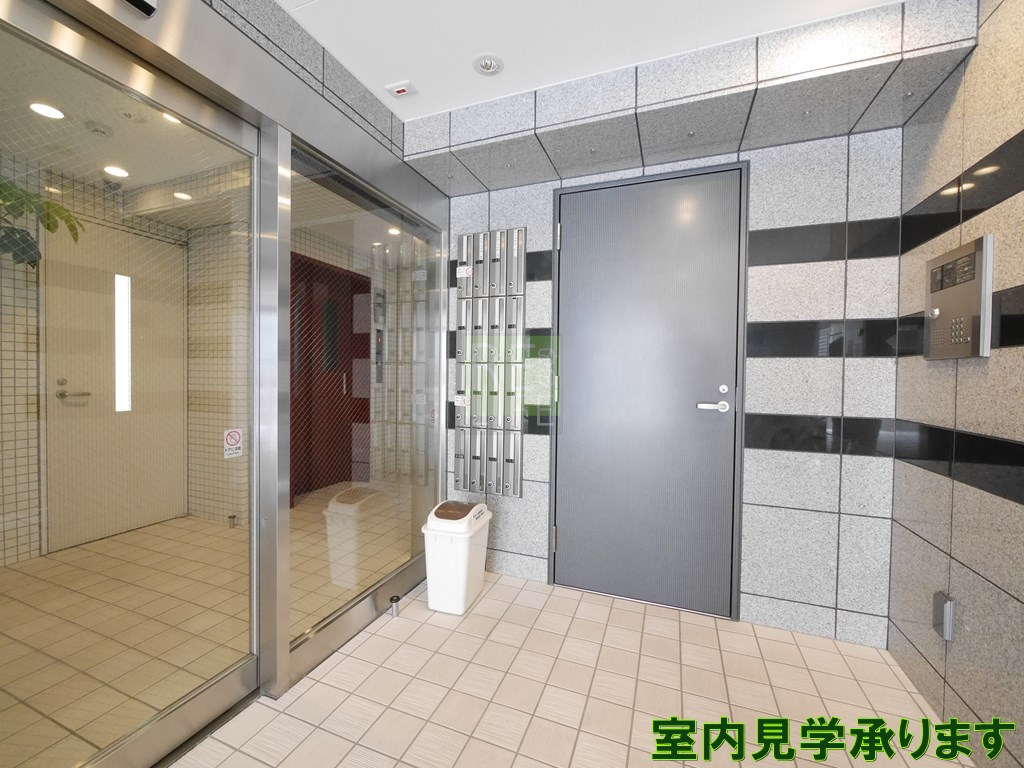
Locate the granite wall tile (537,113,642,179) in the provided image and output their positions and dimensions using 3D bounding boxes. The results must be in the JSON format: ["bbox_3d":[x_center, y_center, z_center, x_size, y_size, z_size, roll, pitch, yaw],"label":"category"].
[{"bbox_3d":[0.366,-1.056,1.860,0.397,0.024,0.424,1,1,21],"label":"granite wall tile"}]

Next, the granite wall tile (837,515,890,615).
[{"bbox_3d":[1.450,0.745,1.711,0.174,0.403,0.020,1,1,21],"label":"granite wall tile"}]

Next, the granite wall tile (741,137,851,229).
[{"bbox_3d":[1.188,-0.841,1.764,0.394,0.354,0.020,1,1,20],"label":"granite wall tile"}]

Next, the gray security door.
[{"bbox_3d":[0.628,0.034,2.018,0.879,2.037,0.100,1,1,20],"label":"gray security door"}]

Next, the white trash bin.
[{"bbox_3d":[-0.254,0.812,2.011,0.241,0.470,0.306,1,1,16],"label":"white trash bin"}]

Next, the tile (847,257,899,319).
[{"bbox_3d":[1.468,-0.387,1.695,0.170,0.244,0.022,1,1,21],"label":"tile"}]

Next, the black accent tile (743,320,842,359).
[{"bbox_3d":[1.214,-0.191,1.785,0.355,0.156,0.020,1,1,21],"label":"black accent tile"}]

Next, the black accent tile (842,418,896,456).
[{"bbox_3d":[1.443,0.213,1.686,0.169,0.156,0.020,1,1,20],"label":"black accent tile"}]

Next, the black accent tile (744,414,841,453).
[{"bbox_3d":[1.209,0.213,1.793,0.355,0.157,0.020,1,1,21],"label":"black accent tile"}]

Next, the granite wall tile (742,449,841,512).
[{"bbox_3d":[1.206,0.415,1.797,0.355,0.247,0.020,1,1,21],"label":"granite wall tile"}]

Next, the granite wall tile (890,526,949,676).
[{"bbox_3d":[1.473,0.749,1.495,0.020,0.403,0.368,1,1,21],"label":"granite wall tile"}]

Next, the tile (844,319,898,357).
[{"bbox_3d":[1.465,-0.187,1.698,0.170,0.157,0.022,1,1,21],"label":"tile"}]

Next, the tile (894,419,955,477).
[{"bbox_3d":[1.483,0.225,1.489,0.022,0.155,0.366,1,1,21],"label":"tile"}]

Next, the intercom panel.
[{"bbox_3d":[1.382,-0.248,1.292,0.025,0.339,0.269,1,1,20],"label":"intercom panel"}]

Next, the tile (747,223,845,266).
[{"bbox_3d":[1.221,-0.592,1.785,0.352,0.156,0.022,1,1,21],"label":"tile"}]

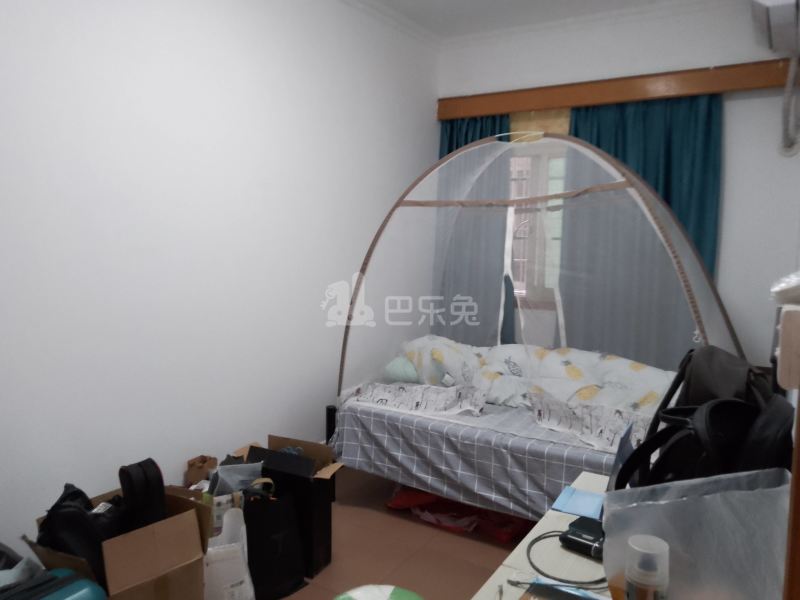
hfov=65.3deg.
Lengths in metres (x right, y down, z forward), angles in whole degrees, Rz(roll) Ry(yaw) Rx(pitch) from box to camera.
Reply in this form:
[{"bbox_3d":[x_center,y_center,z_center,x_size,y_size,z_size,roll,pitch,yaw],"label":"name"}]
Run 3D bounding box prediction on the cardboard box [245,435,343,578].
[{"bbox_3d":[-0.473,0.936,2.822,0.390,0.500,0.170,4,9,31],"label":"cardboard box"}]

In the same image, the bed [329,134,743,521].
[{"bbox_3d":[0.790,0.140,3.438,2.080,2.000,1.160,6,8,34],"label":"bed"}]

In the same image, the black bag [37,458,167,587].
[{"bbox_3d":[-0.968,0.799,2.048,0.250,0.360,0.370,7,11,43],"label":"black bag"}]

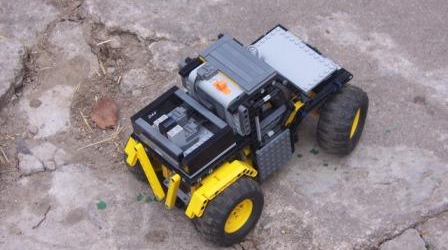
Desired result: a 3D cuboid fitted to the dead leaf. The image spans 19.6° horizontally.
[{"bbox_3d":[-0.147,-0.014,1.589,0.036,0.011,0.047,-4,50,5],"label":"dead leaf"}]

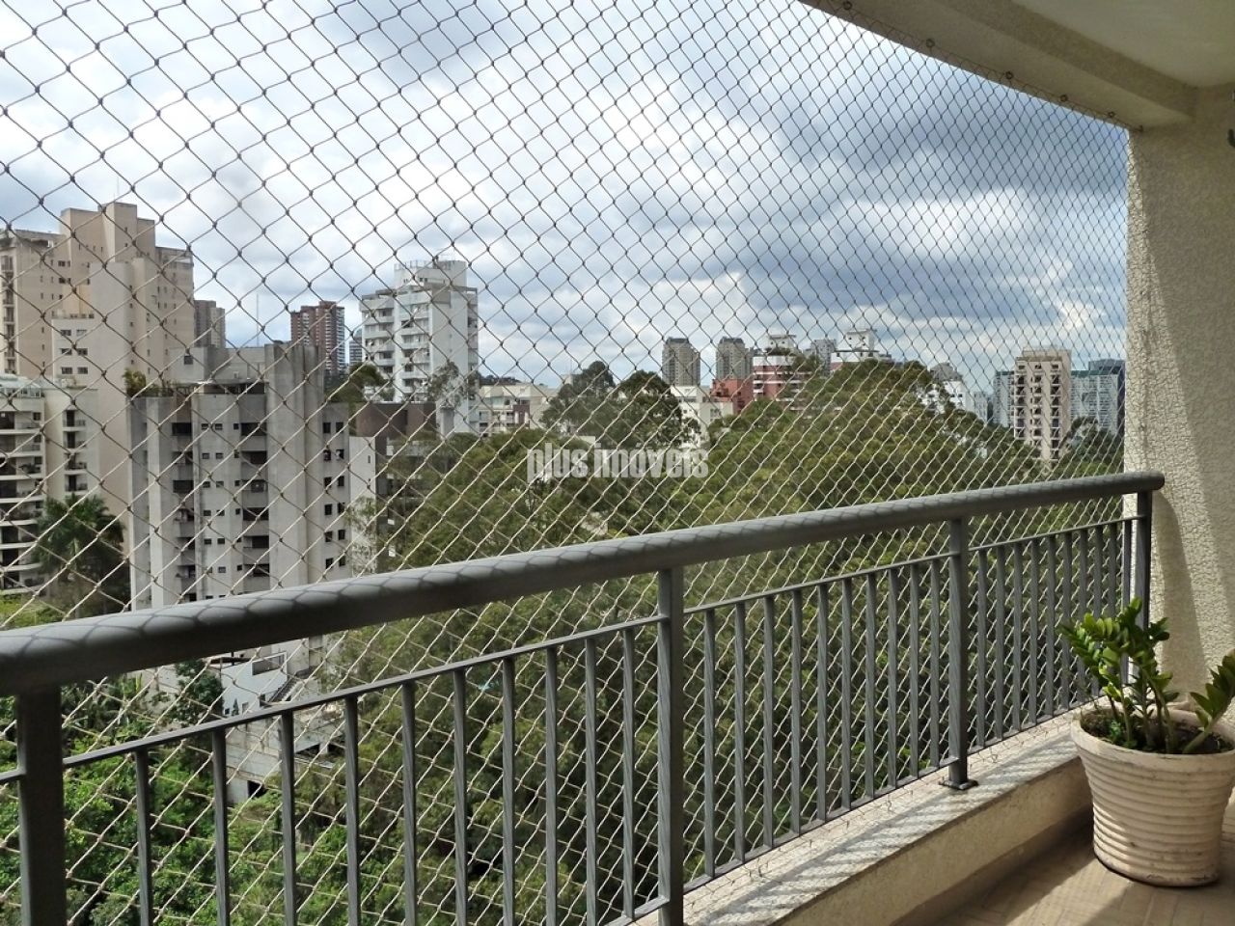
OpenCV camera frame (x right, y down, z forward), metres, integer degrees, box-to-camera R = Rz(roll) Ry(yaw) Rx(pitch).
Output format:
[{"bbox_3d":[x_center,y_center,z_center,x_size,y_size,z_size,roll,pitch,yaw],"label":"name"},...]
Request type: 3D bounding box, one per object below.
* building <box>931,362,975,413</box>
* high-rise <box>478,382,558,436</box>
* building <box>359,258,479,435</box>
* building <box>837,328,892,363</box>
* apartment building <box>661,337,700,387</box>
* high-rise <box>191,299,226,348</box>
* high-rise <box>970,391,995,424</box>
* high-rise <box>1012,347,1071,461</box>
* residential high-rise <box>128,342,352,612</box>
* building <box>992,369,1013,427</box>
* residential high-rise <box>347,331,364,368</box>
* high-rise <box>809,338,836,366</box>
[{"bbox_3d":[102.780,-16.950,297.000,11.500,26.000,12.000,1,2,27],"label":"building"},{"bbox_3d":[-28.130,-13.520,274.000,17.000,17.000,16.000,0,2,19],"label":"high-rise"},{"bbox_3d":[-41.710,-23.120,204.150,23.500,39.100,13.000,2,4,42],"label":"building"},{"bbox_3d":[80.520,-26.480,317.120,17.000,34.210,17.000,1,3,25],"label":"building"},{"bbox_3d":[57.730,-74.090,880.000,34.000,78.000,30.000,0,2,4],"label":"apartment building"},{"bbox_3d":[-344.820,-105.540,811.010,28.000,62.240,24.000,-1,3,-14],"label":"high-rise"},{"bbox_3d":[299.660,-42.790,798.880,18.000,31.960,16.000,1,3,20],"label":"high-rise"},{"bbox_3d":[117.530,-12.940,267.000,13.300,36.000,15.000,1,2,32],"label":"high-rise"},{"bbox_3d":[-40.350,4.110,104.500,20.800,32.500,17.000,-1,2,-20],"label":"residential high-rise"},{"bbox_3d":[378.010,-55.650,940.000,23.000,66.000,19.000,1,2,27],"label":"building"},{"bbox_3d":[-237.430,-103.210,896.200,24.000,42.010,22.000,0,3,-6],"label":"residential high-rise"},{"bbox_3d":[164.860,-74.910,767.370,18.000,45.960,18.000,1,3,18],"label":"high-rise"}]

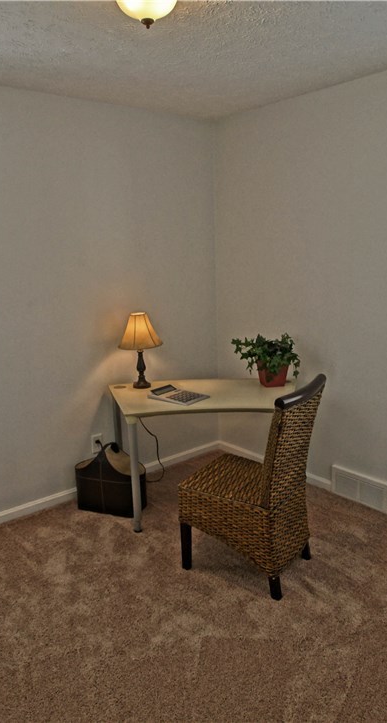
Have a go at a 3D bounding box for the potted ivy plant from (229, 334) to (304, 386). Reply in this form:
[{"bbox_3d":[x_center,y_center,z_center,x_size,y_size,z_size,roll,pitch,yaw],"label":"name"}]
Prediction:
[{"bbox_3d":[0.481,-0.012,3.141,0.430,0.335,0.360,0,11,8],"label":"potted ivy plant"}]

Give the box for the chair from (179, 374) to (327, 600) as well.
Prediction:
[{"bbox_3d":[0.300,0.563,2.387,0.610,0.955,0.500,6,13,33],"label":"chair"}]

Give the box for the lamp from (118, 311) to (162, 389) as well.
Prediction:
[{"bbox_3d":[-0.348,-0.072,3.135,0.290,0.490,0.290,0,11,8],"label":"lamp"}]

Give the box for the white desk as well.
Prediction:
[{"bbox_3d":[0.064,0.561,3.023,1.280,0.730,0.800,-1,11,2],"label":"white desk"}]

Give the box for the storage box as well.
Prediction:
[{"bbox_3d":[-0.497,0.722,3.073,0.430,0.420,0.240,2,12,18],"label":"storage box"}]

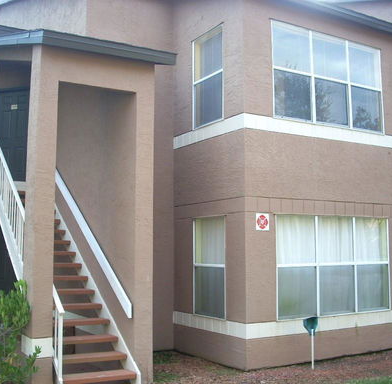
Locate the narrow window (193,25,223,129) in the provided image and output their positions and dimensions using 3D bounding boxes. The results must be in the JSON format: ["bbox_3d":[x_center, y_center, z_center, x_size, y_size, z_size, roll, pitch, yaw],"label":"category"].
[{"bbox_3d":[0.212,-1.815,8.768,0.100,1.510,0.911,3,-7,-31],"label":"narrow window"}]

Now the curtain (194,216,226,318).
[{"bbox_3d":[0.262,1.160,8.469,0.100,1.530,0.895,3,-7,-31],"label":"curtain"}]

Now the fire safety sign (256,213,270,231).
[{"bbox_3d":[0.970,0.434,7.856,0.239,0.247,0.020,3,-7,-31],"label":"fire safety sign"}]

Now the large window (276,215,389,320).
[{"bbox_3d":[2.196,1.153,8.586,2.455,1.521,0.100,3,-7,-31],"label":"large window"}]

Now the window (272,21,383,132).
[{"bbox_3d":[2.183,-1.797,8.892,2.463,1.526,0.100,3,-7,-31],"label":"window"}]

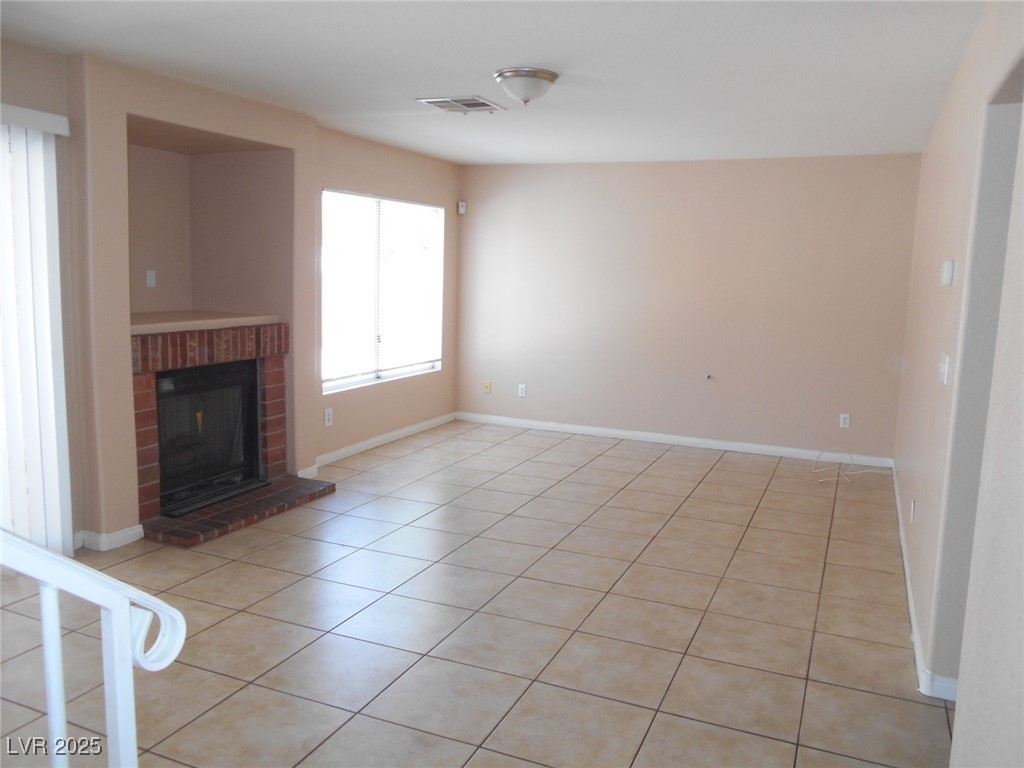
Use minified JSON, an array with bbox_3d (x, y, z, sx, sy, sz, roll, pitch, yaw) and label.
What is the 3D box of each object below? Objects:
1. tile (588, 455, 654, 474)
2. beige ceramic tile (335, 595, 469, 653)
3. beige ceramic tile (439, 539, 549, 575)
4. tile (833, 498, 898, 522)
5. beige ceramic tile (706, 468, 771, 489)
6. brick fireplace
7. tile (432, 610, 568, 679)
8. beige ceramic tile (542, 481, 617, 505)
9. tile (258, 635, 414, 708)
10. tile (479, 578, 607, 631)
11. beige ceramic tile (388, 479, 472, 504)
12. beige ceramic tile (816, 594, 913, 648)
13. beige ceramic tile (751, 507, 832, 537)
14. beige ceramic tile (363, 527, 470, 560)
[{"bbox_3d":[0.840,0.659,6.079,0.450,0.010,0.450,5,8,24],"label":"tile"},{"bbox_3d":[-0.451,1.010,3.252,0.450,0.012,0.450,4,8,24],"label":"beige ceramic tile"},{"bbox_3d":[-0.082,0.907,4.056,0.450,0.010,0.450,5,8,24],"label":"beige ceramic tile"},{"bbox_3d":[2.274,0.827,4.949,0.373,0.010,0.445,4,8,24],"label":"tile"},{"bbox_3d":[1.670,0.724,5.724,0.450,0.010,0.450,5,8,24],"label":"beige ceramic tile"},{"bbox_3d":[-1.659,0.222,4.711,0.478,1.137,1.329,4,8,23],"label":"brick fireplace"},{"bbox_3d":[-0.035,1.040,3.073,0.450,0.012,0.450,4,8,24],"label":"tile"},{"bbox_3d":[0.477,0.764,5.372,0.450,0.012,0.450,4,8,23],"label":"beige ceramic tile"},{"bbox_3d":[-0.638,1.065,2.870,0.449,0.010,0.442,5,9,24],"label":"tile"},{"bbox_3d":[0.146,0.977,3.441,0.445,0.010,0.445,4,8,24],"label":"tile"},{"bbox_3d":[-0.537,0.739,5.208,0.445,0.010,0.445,4,8,24],"label":"beige ceramic tile"},{"bbox_3d":[1.540,1.036,3.357,0.372,0.010,0.442,5,9,24],"label":"beige ceramic tile"},{"bbox_3d":[1.716,0.856,4.739,0.450,0.010,0.450,5,8,24],"label":"beige ceramic tile"},{"bbox_3d":[-0.499,0.881,4.252,0.450,0.012,0.450,4,8,24],"label":"beige ceramic tile"}]

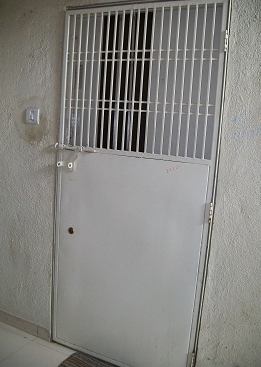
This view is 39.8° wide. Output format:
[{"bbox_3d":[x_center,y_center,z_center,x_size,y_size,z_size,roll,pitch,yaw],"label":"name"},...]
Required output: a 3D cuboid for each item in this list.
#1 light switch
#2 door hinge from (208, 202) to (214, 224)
[{"bbox_3d":[-0.580,-0.396,2.140,0.087,0.087,0.020,8,9,24],"label":"light switch"},{"bbox_3d":[0.391,0.146,1.755,0.024,0.102,0.018,8,9,24],"label":"door hinge"}]

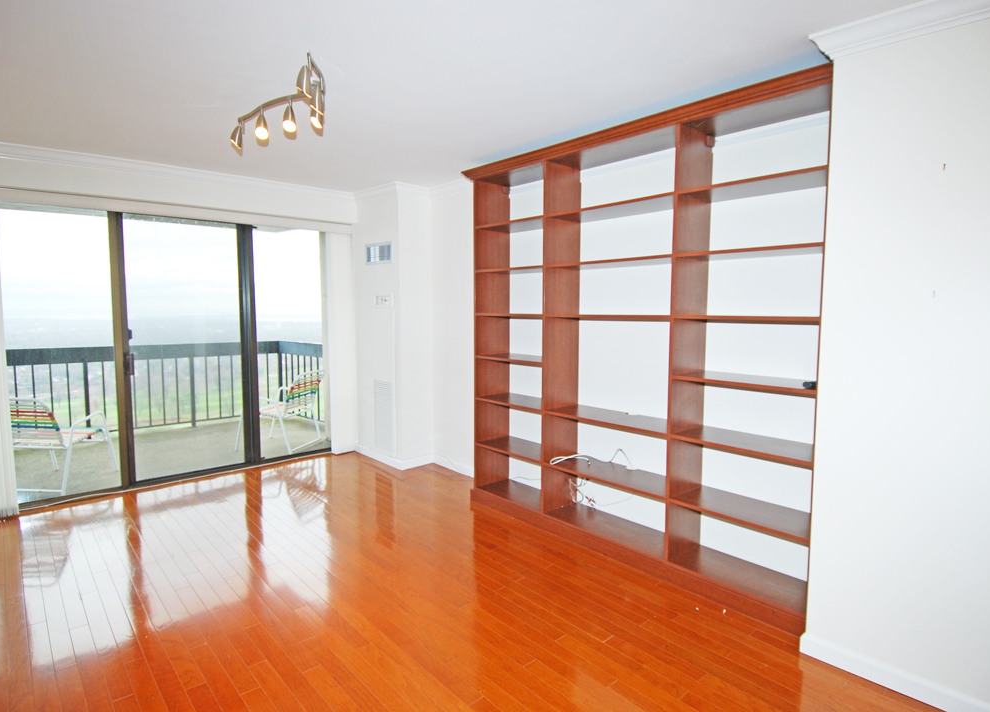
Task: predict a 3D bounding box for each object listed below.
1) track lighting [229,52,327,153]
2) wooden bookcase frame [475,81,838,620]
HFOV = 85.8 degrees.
[{"bbox_3d":[-0.965,-1.175,2.507,0.270,0.205,1.020,-5,7,-42],"label":"track lighting"},{"bbox_3d":[0.708,-0.043,3.235,0.384,2.451,2.354,-5,7,-42],"label":"wooden bookcase frame"}]

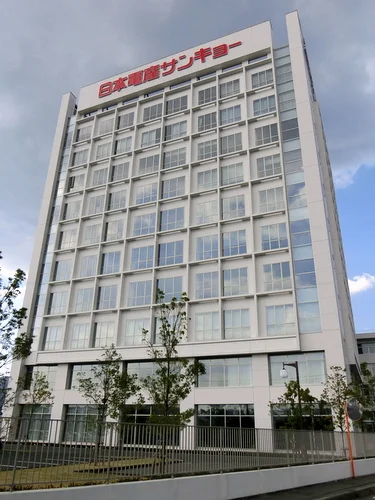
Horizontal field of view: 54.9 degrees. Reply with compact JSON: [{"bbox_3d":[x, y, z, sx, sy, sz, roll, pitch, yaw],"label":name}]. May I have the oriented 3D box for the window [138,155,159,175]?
[{"bbox_3d":[-4.678,-10.418,44.567,2.850,2.450,0.150,-8,-25,21],"label":"window"}]

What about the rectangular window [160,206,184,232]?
[{"bbox_3d":[-1.623,-3.172,38.946,2.900,2.670,0.200,-8,-24,22],"label":"rectangular window"}]

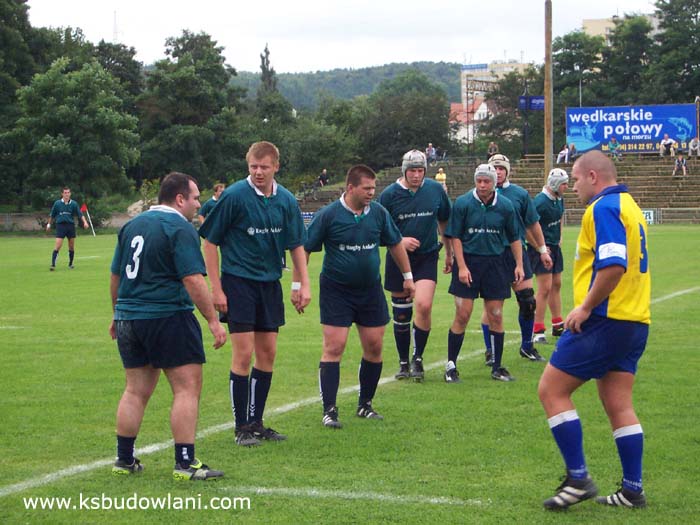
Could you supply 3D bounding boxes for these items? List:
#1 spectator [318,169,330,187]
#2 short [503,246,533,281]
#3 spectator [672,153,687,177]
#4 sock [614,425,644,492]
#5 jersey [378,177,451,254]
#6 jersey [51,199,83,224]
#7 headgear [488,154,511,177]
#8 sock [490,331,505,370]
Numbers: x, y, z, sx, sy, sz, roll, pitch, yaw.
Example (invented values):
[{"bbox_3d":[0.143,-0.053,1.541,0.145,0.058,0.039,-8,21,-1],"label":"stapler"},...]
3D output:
[{"bbox_3d":[-1.275,-4.201,90.000,0.600,0.950,0.700,0,7,-10],"label":"spectator"},{"bbox_3d":[1.525,0.000,17.100,0.450,0.390,0.330,-1,2,-18],"label":"short"},{"bbox_3d":[17.776,-5.201,97.000,0.680,1.180,0.750,1,2,18],"label":"spectator"},{"bbox_3d":[1.358,0.951,8.730,0.145,0.325,0.130,-3,2,21],"label":"sock"},{"bbox_3d":[0.541,-0.394,15.100,0.610,0.660,0.340,0,6,-6],"label":"jersey"},{"bbox_3d":[-6.227,-1.122,39.600,0.680,0.580,0.320,0,2,-6],"label":"jersey"},{"bbox_3d":[1.404,-0.897,16.900,0.200,0.250,0.250,0,2,6],"label":"headgear"},{"bbox_3d":[1.234,0.736,15.050,0.125,0.350,0.150,-1,2,-30],"label":"sock"}]

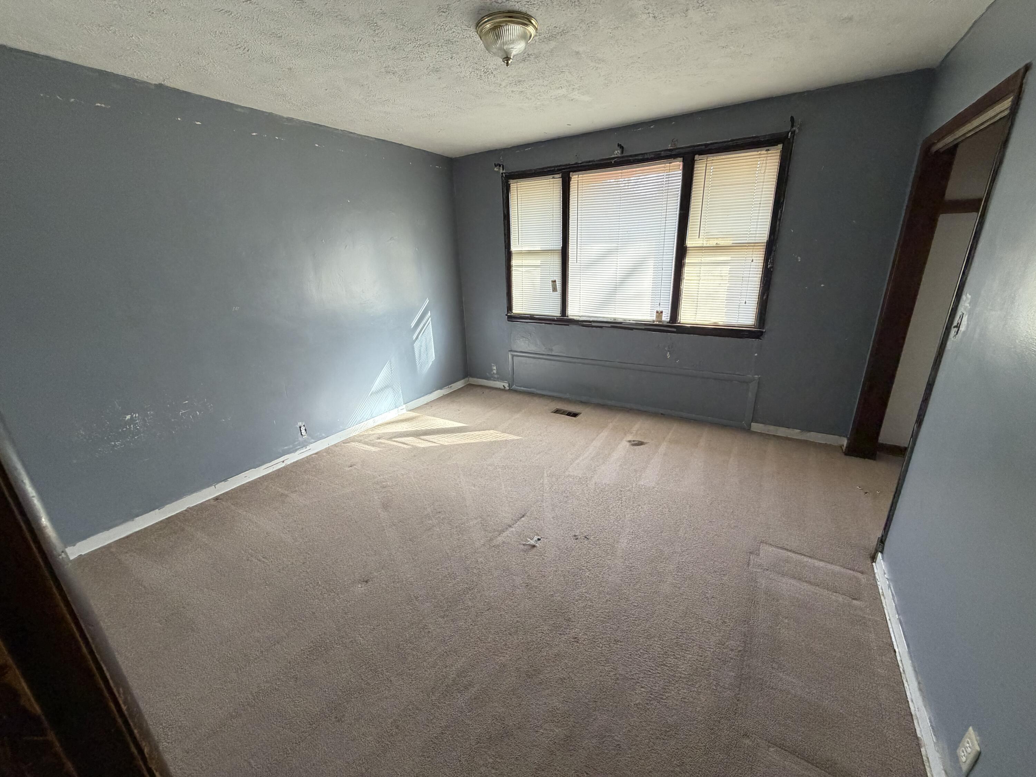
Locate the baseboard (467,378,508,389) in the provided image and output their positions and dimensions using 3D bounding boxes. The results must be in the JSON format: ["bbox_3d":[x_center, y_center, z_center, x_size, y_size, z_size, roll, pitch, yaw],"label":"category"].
[{"bbox_3d":[-0.355,-0.062,4.900,0.579,0.076,0.017,9,21,30],"label":"baseboard"}]

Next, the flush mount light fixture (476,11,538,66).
[{"bbox_3d":[-0.045,-1.503,1.846,0.269,0.141,0.269,-2,18,1],"label":"flush mount light fixture"}]

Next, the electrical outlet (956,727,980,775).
[{"bbox_3d":[1.169,0.945,1.087,0.008,0.116,0.070,9,21,30],"label":"electrical outlet"}]

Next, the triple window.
[{"bbox_3d":[0.899,-1.236,3.688,2.389,1.435,0.079,9,21,30],"label":"triple window"}]

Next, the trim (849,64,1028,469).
[{"bbox_3d":[2.099,-0.266,2.183,0.182,2.032,1.330,9,21,30],"label":"trim"}]

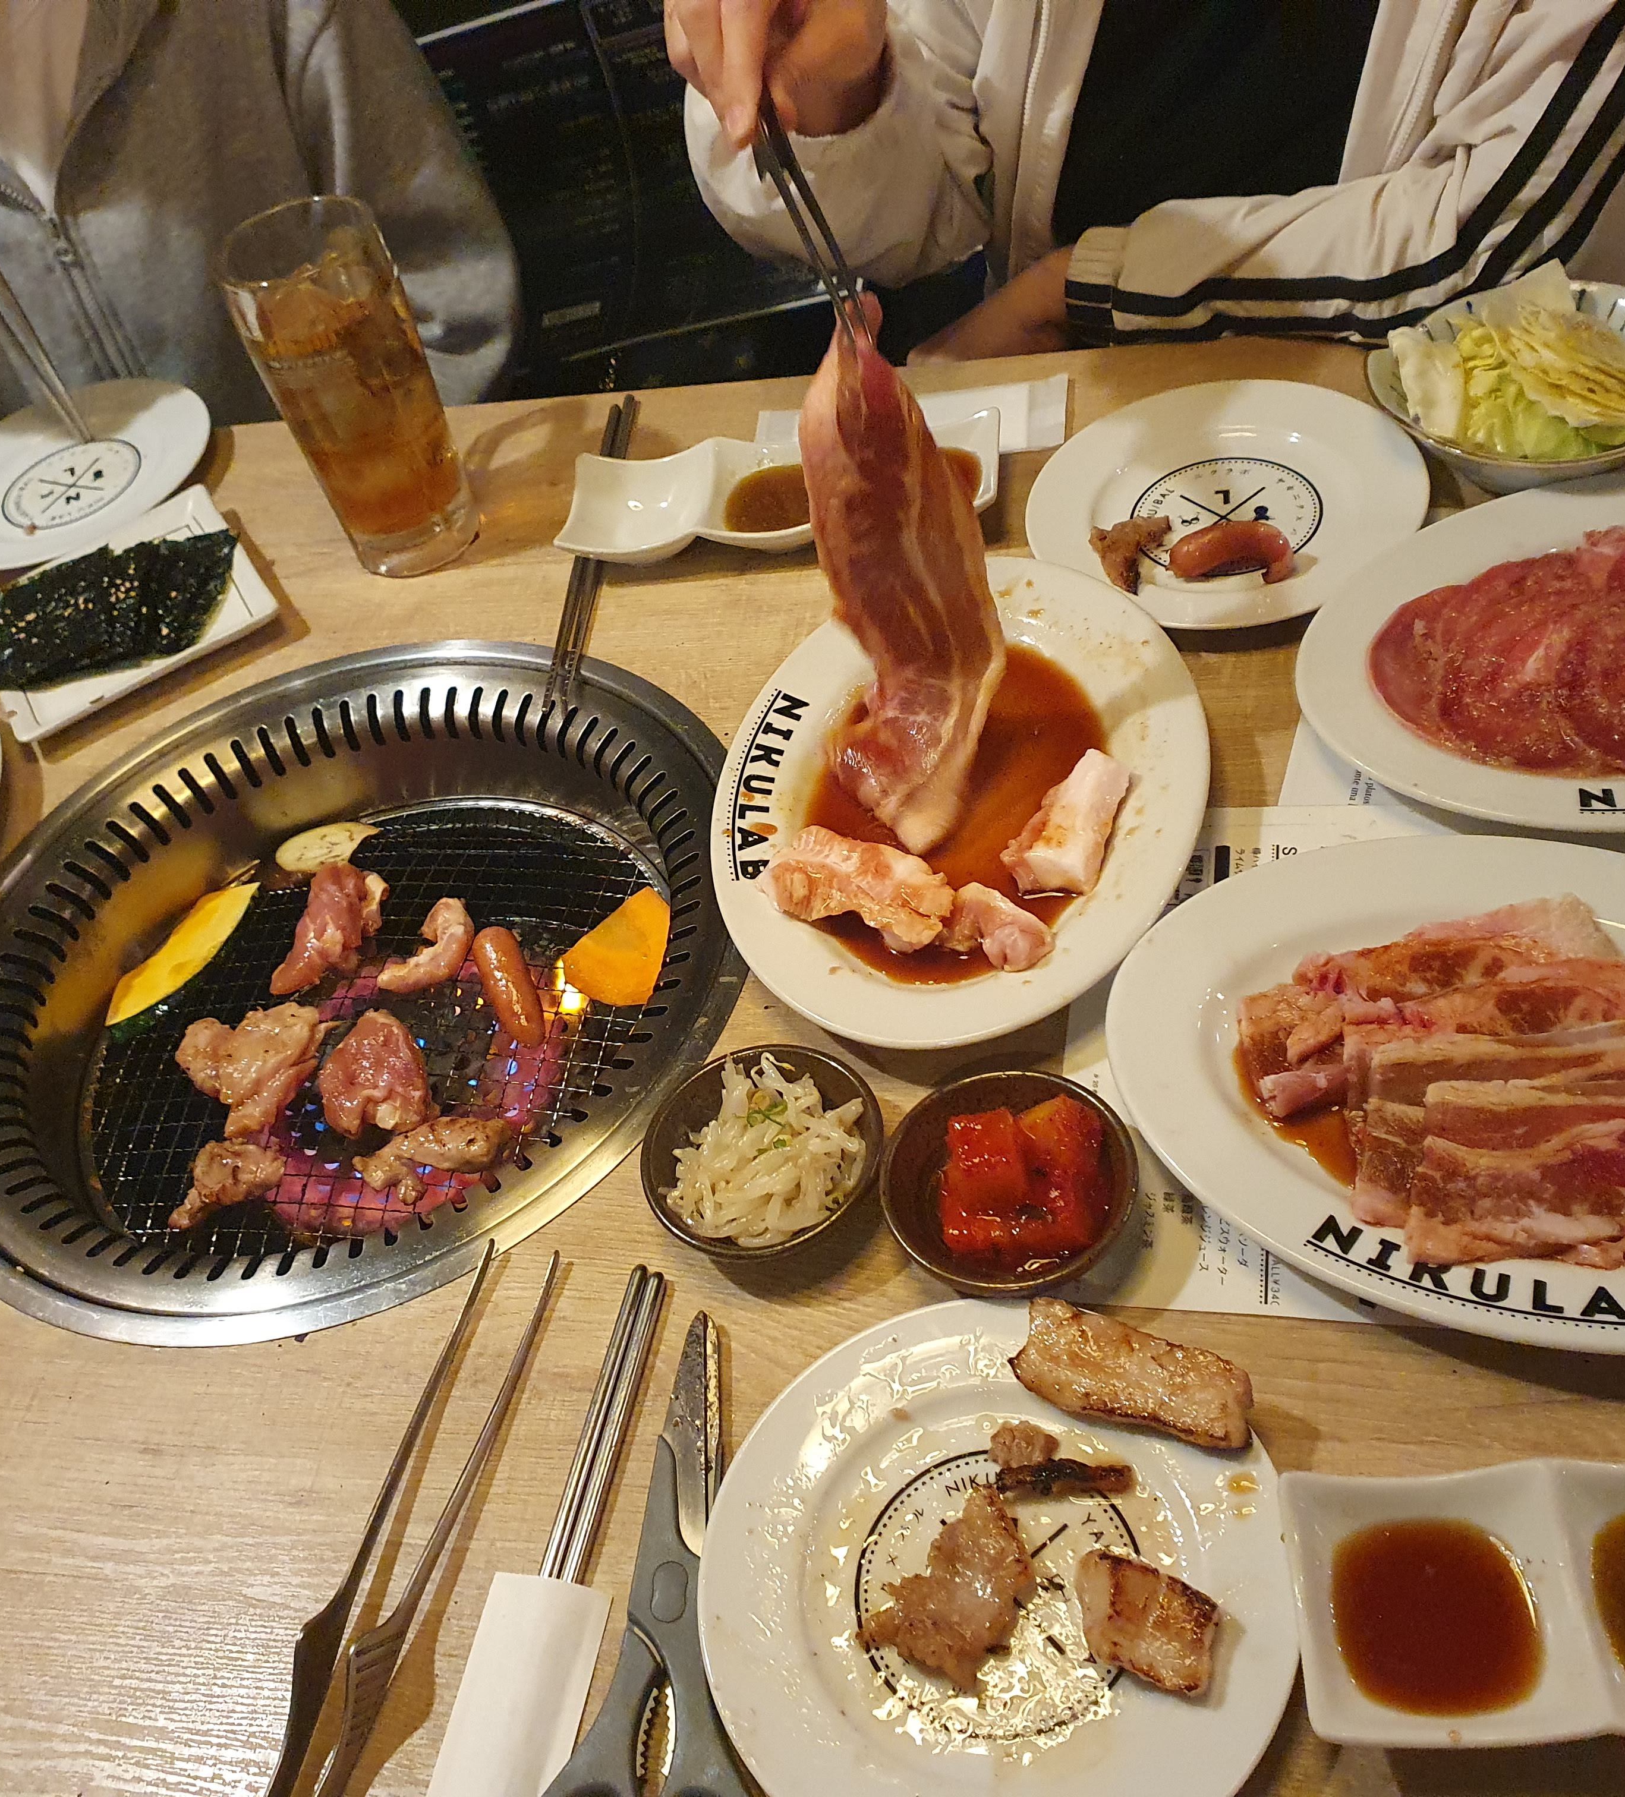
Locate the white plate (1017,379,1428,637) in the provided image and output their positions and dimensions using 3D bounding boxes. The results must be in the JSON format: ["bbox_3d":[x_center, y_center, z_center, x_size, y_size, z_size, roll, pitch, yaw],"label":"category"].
[{"bbox_3d":[0.177,-0.166,0.783,0.169,0.022,0.169,-7,49,9],"label":"white plate"}]

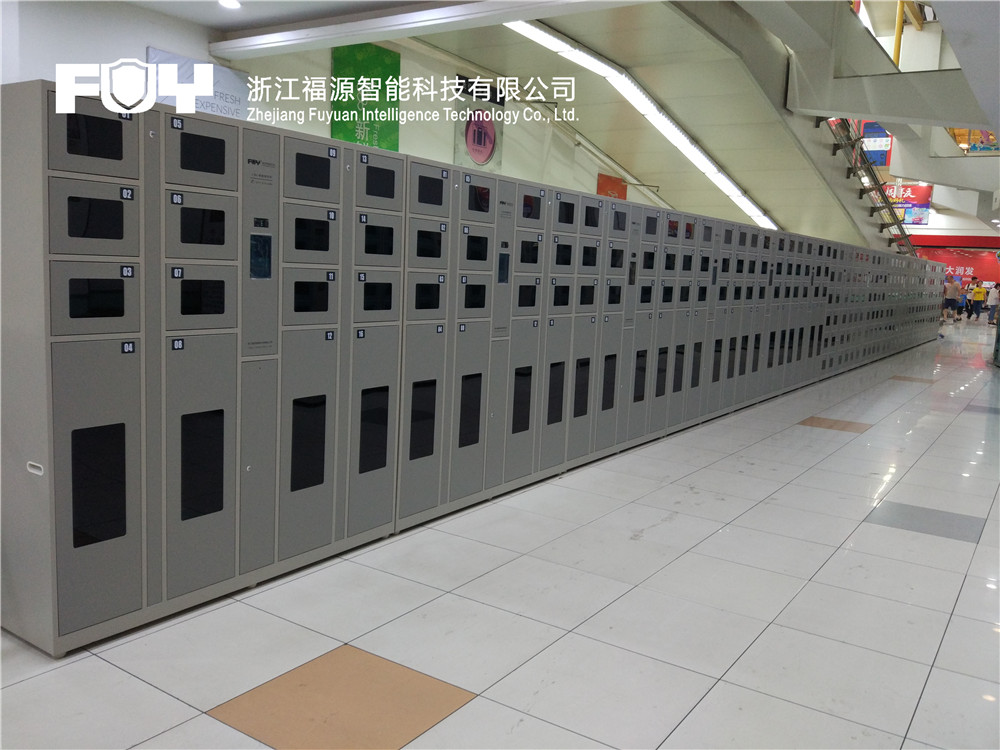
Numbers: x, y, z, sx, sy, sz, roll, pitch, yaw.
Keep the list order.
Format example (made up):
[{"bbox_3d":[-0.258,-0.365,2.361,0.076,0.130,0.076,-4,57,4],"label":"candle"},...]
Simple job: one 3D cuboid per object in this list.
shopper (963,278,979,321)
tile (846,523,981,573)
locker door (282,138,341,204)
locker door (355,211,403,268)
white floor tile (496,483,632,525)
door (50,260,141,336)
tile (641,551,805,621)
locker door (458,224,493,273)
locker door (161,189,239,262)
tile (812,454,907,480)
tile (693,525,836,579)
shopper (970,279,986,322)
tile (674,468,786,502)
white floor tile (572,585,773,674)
[{"bbox_3d":[19.535,-3.185,33.500,0.540,1.740,0.420,7,9,30],"label":"shopper"},{"bbox_3d":[2.207,0.924,4.349,0.600,0.010,0.600,7,9,34],"label":"tile"},{"bbox_3d":[-0.800,-0.863,3.446,0.025,0.243,0.318,7,9,34],"label":"locker door"},{"bbox_3d":[-0.587,-0.646,3.885,0.020,0.248,0.321,7,9,34],"label":"locker door"},{"bbox_3d":[0.391,0.782,4.860,0.600,0.012,0.600,7,9,34],"label":"white floor tile"},{"bbox_3d":[-1.340,-0.255,2.685,0.020,0.239,0.302,8,9,34],"label":"door"},{"bbox_3d":[1.031,0.961,3.707,0.600,0.010,0.600,7,9,34],"label":"tile"},{"bbox_3d":[-0.130,-0.689,4.406,0.020,0.239,0.318,8,9,34],"label":"locker door"},{"bbox_3d":[-1.140,-0.566,3.093,0.020,0.249,0.320,7,9,34],"label":"locker door"},{"bbox_3d":[2.746,0.712,6.143,0.600,0.012,0.600,7,9,34],"label":"tile"},{"bbox_3d":[1.386,0.917,4.220,0.600,0.012,0.600,7,9,34],"label":"tile"},{"bbox_3d":[19.876,-3.082,33.600,0.550,1.650,0.360,8,9,34],"label":"shopper"},{"bbox_3d":[1.566,0.742,5.521,0.600,0.012,0.600,7,9,34],"label":"tile"},{"bbox_3d":[0.694,1.012,3.228,0.600,0.012,0.600,7,9,34],"label":"white floor tile"}]

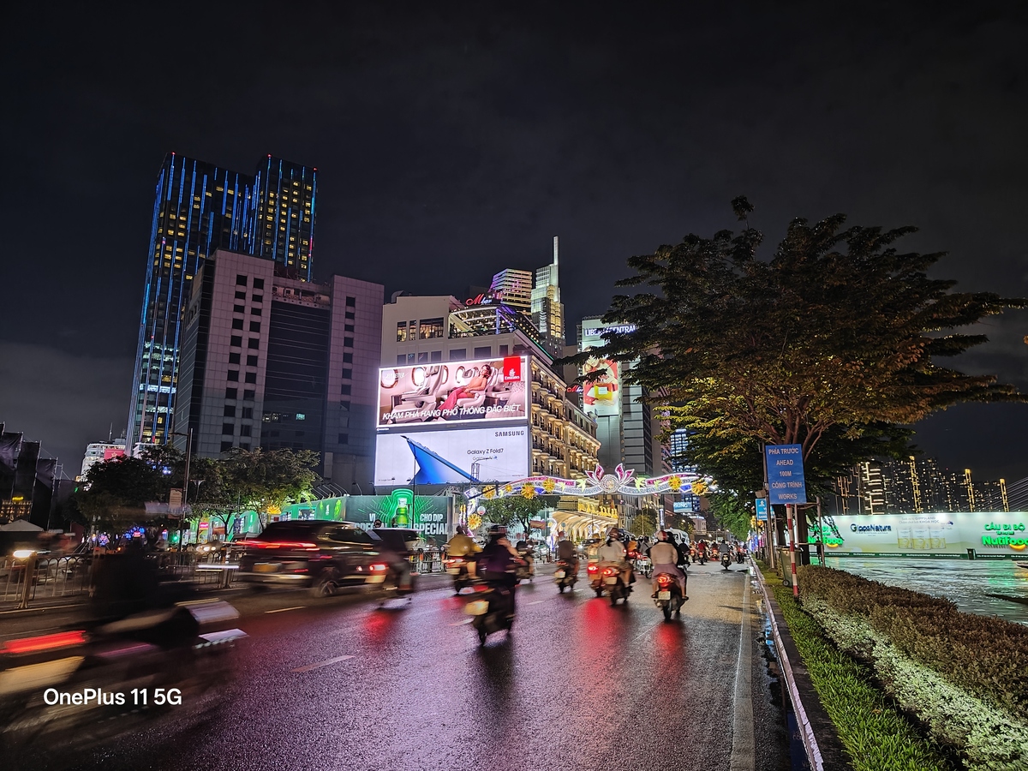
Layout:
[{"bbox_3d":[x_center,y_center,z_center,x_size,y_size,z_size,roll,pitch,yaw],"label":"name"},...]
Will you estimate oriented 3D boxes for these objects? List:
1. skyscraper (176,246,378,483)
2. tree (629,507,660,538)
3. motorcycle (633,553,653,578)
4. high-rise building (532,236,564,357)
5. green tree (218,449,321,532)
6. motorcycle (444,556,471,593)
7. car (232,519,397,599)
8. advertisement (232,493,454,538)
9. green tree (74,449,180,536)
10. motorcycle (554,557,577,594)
[{"bbox_3d":[-54.661,6.564,167.753,38.500,62.000,30.000,8,-15,-33],"label":"skyscraper"},{"bbox_3d":[20.267,22.231,111.018,4.830,6.960,4.590,-2,-13,10],"label":"tree"},{"bbox_3d":[5.057,6.715,26.962,0.680,1.060,1.850,-3,-13,14],"label":"motorcycle"},{"bbox_3d":[23.943,1.116,477.348,23.000,206.000,24.000,-4,-13,18],"label":"high-rise building"},{"bbox_3d":[-19.699,9.283,57.072,8.360,9.010,7.940,4,-13,-18],"label":"green tree"},{"bbox_3d":[-1.228,4.992,19.150,0.680,1.060,1.850,-5,-13,20],"label":"motorcycle"},{"bbox_3d":[-4.961,4.655,19.178,1.860,1.730,4.600,-4,-13,18],"label":"car"},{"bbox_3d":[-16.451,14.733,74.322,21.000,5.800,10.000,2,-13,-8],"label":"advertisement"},{"bbox_3d":[-28.568,8.665,52.119,7.880,8.090,7.480,7,-14,-28],"label":"green tree"},{"bbox_3d":[1.429,5.028,19.315,0.680,1.060,1.850,-4,-13,18],"label":"motorcycle"}]

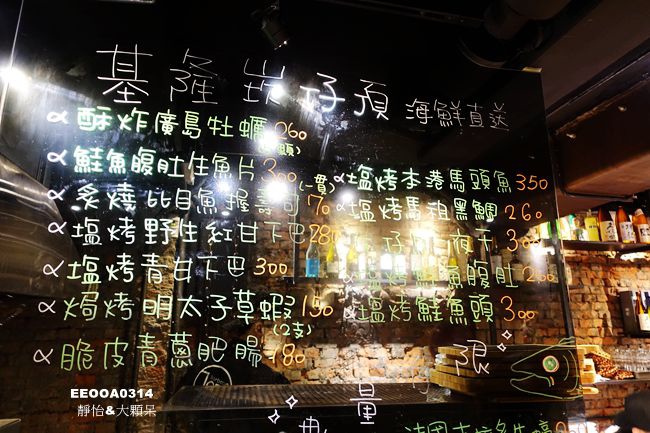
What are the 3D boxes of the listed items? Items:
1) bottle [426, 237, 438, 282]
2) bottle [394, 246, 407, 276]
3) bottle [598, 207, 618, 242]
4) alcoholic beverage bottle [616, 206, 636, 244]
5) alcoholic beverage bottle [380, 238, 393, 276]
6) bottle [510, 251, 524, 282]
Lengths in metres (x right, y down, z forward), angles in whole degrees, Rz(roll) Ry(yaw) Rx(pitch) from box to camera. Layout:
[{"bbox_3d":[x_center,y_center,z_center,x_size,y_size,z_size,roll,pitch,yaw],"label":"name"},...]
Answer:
[{"bbox_3d":[0.765,0.301,3.070,0.079,0.325,0.079,1,-14,-6],"label":"bottle"},{"bbox_3d":[0.534,0.333,3.050,0.081,0.250,0.081,1,-14,-6],"label":"bottle"},{"bbox_3d":[2.094,0.054,3.200,0.092,0.305,0.092,1,-14,-6],"label":"bottle"},{"bbox_3d":[2.227,0.060,3.200,0.092,0.310,0.092,1,-14,-6],"label":"alcoholic beverage bottle"},{"bbox_3d":[0.433,0.306,3.050,0.082,0.300,0.082,1,-14,-6],"label":"alcoholic beverage bottle"},{"bbox_3d":[1.400,0.371,3.150,0.081,0.222,0.081,1,-14,-6],"label":"bottle"}]

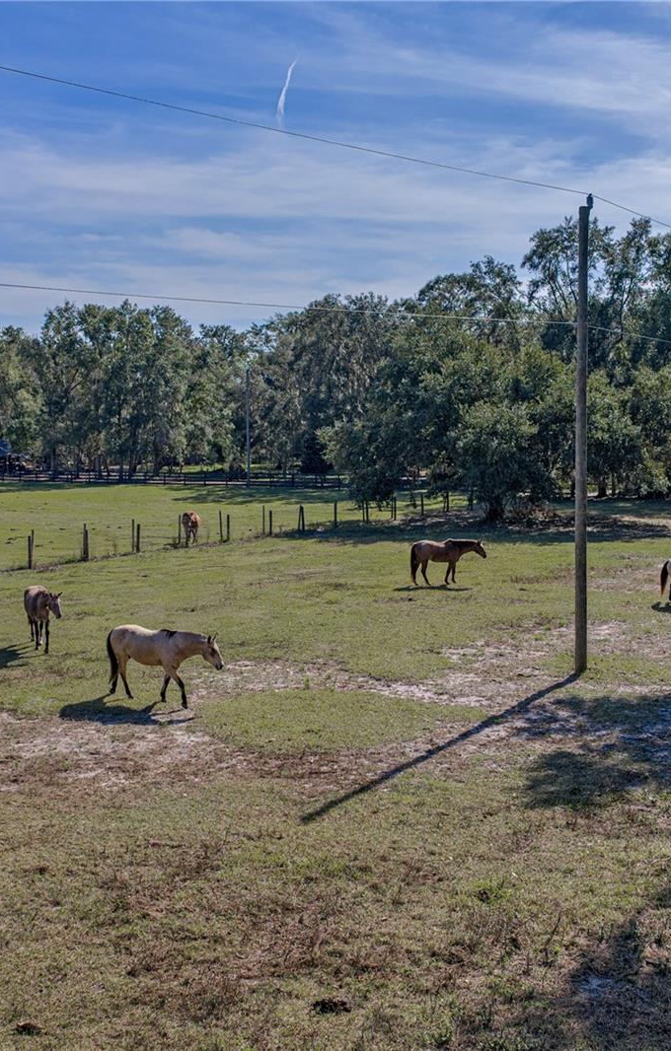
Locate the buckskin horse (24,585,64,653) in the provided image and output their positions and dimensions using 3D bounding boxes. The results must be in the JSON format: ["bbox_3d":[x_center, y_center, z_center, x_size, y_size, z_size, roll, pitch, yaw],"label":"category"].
[{"bbox_3d":[-7.297,2.319,30.844,0.660,1.480,2.150,-2,5,-24],"label":"buckskin horse"}]

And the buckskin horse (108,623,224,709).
[{"bbox_3d":[-3.409,2.720,24.242,2.520,1.520,0.600,3,5,32],"label":"buckskin horse"}]

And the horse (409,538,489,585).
[{"bbox_3d":[3.870,1.252,41.742,2.620,1.530,0.600,-1,4,-8],"label":"horse"}]

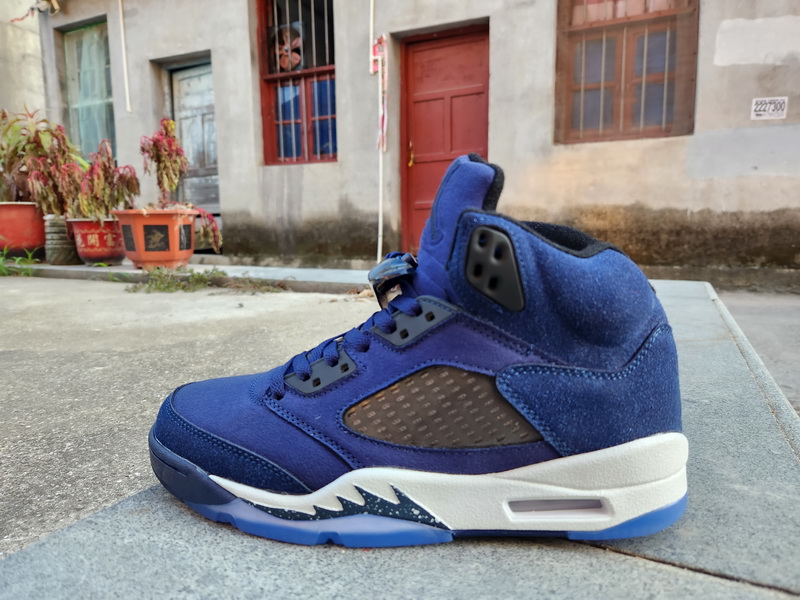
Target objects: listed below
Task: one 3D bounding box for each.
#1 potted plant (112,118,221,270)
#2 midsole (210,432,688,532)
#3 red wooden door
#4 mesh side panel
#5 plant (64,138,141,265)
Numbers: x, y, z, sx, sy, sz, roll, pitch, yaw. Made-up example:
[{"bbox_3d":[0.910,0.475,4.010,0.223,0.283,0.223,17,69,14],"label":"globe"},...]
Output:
[{"bbox_3d":[-0.938,-0.425,2.150,0.402,0.588,0.350,-4,8,-24],"label":"potted plant"},{"bbox_3d":[0.030,0.088,0.305,0.258,0.042,0.107,0,8,1],"label":"midsole"},{"bbox_3d":[0.462,-1.426,5.061,0.917,2.030,0.090,3,8,24],"label":"red wooden door"},{"bbox_3d":[0.021,0.055,0.274,0.102,0.041,0.012,-1,-12,4],"label":"mesh side panel"},{"bbox_3d":[-1.306,-0.430,2.351,0.287,0.548,0.270,-5,9,-29],"label":"plant"}]

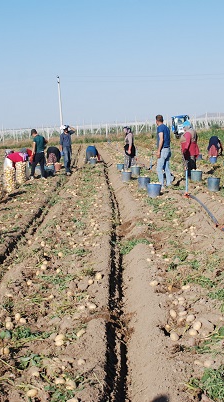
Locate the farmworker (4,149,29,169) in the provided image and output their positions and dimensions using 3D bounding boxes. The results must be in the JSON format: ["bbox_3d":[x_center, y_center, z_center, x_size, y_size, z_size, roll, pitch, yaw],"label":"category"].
[{"bbox_3d":[-3.196,-1.137,23.344,0.850,1.000,0.500,-4,7,-11],"label":"farmworker"}]

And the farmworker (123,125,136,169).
[{"bbox_3d":[0.640,-1.905,25.200,0.400,1.580,0.460,-4,7,-3],"label":"farmworker"}]

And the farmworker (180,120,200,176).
[{"bbox_3d":[2.116,-1.383,18.900,0.480,1.580,0.520,-2,7,9],"label":"farmworker"}]

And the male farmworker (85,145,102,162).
[{"bbox_3d":[-0.832,-2.083,30.756,0.550,0.780,0.800,0,7,24],"label":"male farmworker"}]

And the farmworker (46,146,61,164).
[{"bbox_3d":[-2.392,-1.763,28.751,0.600,0.870,0.800,-2,7,12],"label":"farmworker"}]

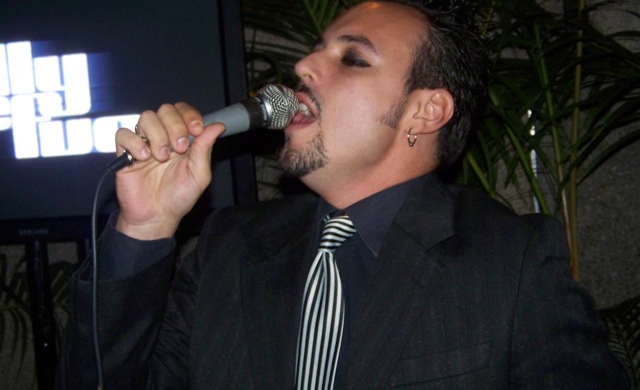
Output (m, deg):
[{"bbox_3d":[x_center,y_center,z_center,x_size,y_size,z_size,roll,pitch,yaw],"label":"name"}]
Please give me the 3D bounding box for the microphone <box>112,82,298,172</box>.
[{"bbox_3d":[-0.120,-0.065,1.079,0.216,0.050,0.050,-21,0,-19],"label":"microphone"}]

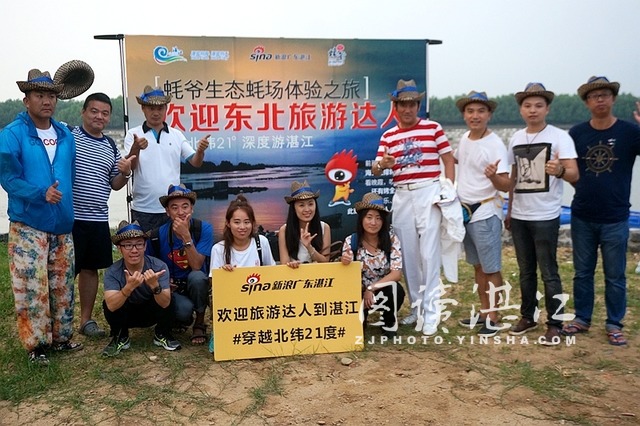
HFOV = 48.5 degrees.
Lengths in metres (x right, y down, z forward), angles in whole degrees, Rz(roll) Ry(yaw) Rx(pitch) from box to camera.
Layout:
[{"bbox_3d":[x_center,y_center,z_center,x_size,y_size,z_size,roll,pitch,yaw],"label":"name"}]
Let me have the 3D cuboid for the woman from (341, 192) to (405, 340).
[{"bbox_3d":[0.370,0.353,5.019,0.460,0.990,0.680,1,8,5],"label":"woman"}]

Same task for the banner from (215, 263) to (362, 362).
[{"bbox_3d":[-0.197,0.646,4.682,0.995,0.600,0.015,-2,3,-11],"label":"banner"}]

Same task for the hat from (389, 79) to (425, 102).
[{"bbox_3d":[0.598,-0.847,4.912,0.260,0.150,0.300,1,8,11],"label":"hat"}]

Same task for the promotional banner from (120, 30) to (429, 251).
[{"bbox_3d":[-0.328,-0.531,5.900,2.480,1.850,0.030,-1,7,-7],"label":"promotional banner"}]

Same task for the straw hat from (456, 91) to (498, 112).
[{"bbox_3d":[1.121,-0.794,5.060,0.295,0.145,0.310,2,7,15],"label":"straw hat"}]

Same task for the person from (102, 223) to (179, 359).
[{"bbox_3d":[-1.203,0.473,4.783,0.500,0.880,0.620,-2,8,-14],"label":"person"}]

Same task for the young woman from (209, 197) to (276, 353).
[{"bbox_3d":[-0.528,0.387,4.772,0.450,1.040,0.600,-1,8,-6],"label":"young woman"}]

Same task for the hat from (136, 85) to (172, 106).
[{"bbox_3d":[-1.250,-0.888,5.370,0.285,0.150,0.310,-2,7,-13],"label":"hat"}]

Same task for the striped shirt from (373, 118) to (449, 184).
[{"bbox_3d":[0.669,-0.445,5.140,0.510,0.480,0.270,2,8,20],"label":"striped shirt"}]

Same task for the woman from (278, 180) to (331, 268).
[{"bbox_3d":[-0.109,0.320,4.986,0.430,1.110,0.580,-1,8,-5],"label":"woman"}]

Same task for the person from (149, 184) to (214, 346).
[{"bbox_3d":[-0.994,0.355,5.100,0.480,1.030,0.630,-2,7,-10],"label":"person"}]

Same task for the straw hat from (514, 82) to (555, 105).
[{"bbox_3d":[1.482,-0.826,4.910,0.280,0.145,0.310,2,7,16],"label":"straw hat"}]

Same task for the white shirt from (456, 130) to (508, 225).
[{"bbox_3d":[1.111,-0.258,4.890,0.410,0.620,0.270,5,9,33],"label":"white shirt"}]

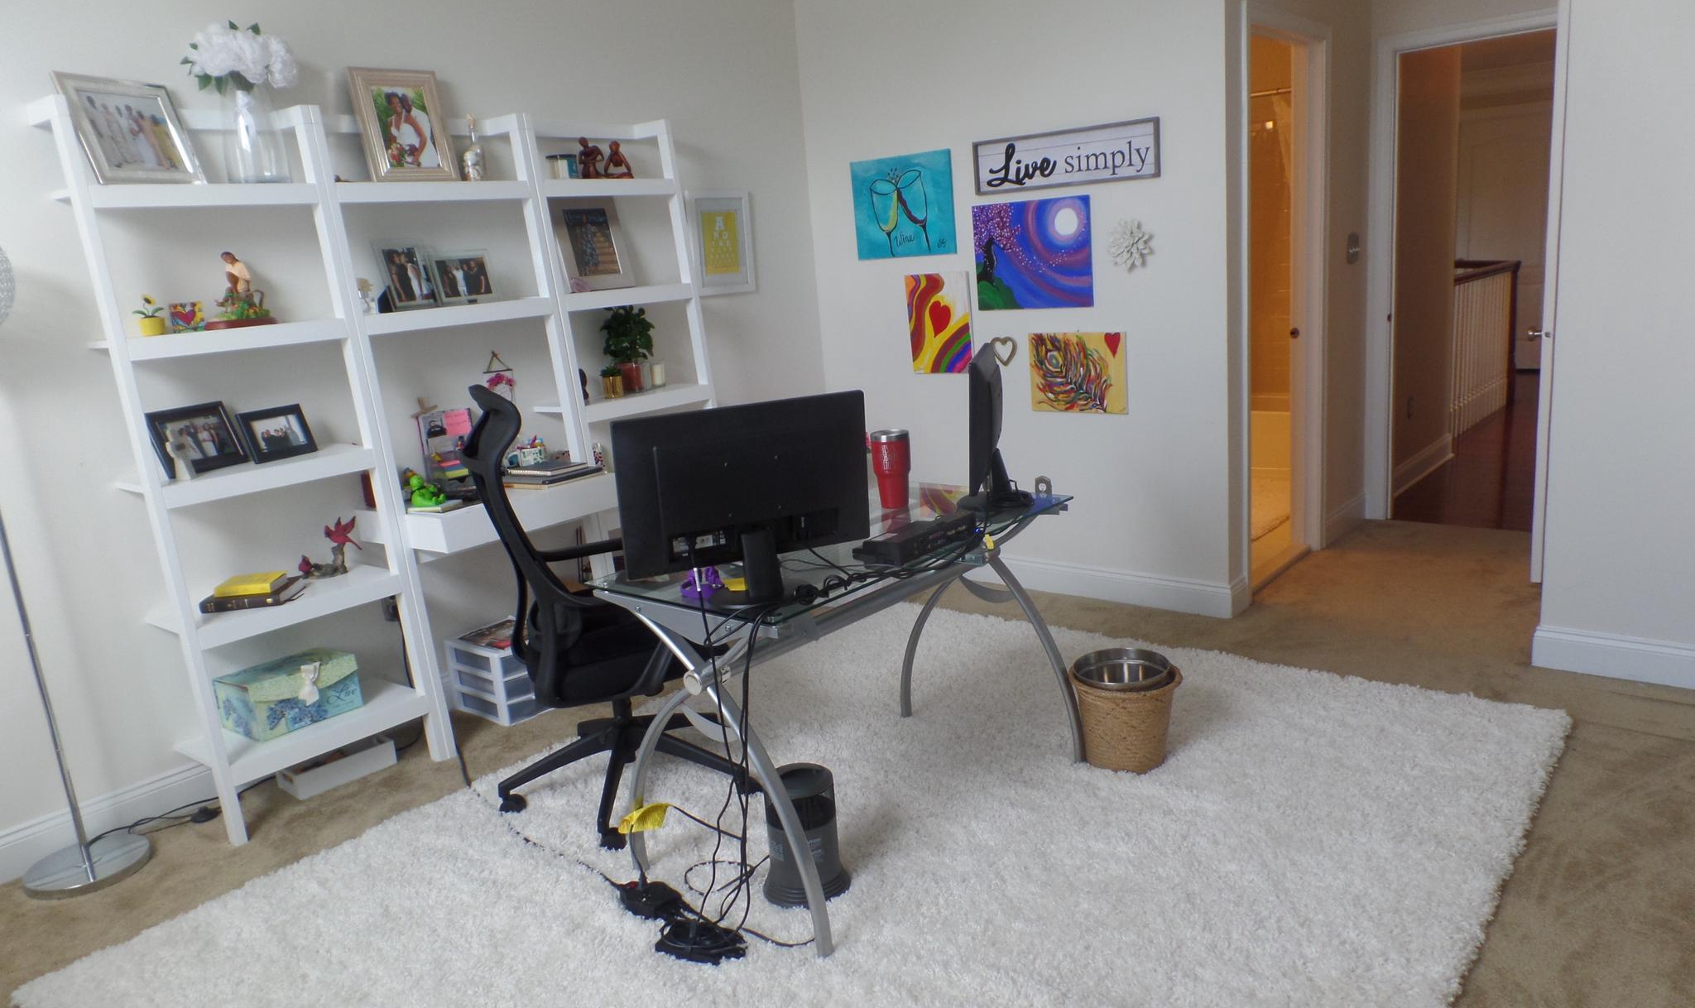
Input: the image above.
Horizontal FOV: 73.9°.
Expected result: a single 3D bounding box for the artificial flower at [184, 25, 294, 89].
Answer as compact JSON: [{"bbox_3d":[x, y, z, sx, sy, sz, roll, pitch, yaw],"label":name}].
[{"bbox_3d":[-1.639,-1.213,3.056,0.230,0.175,0.275,6,17,41],"label":"artificial flower"}]

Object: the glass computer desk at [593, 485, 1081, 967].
[{"bbox_3d":[0.034,0.433,2.782,0.605,0.723,1.115,6,17,41],"label":"glass computer desk"}]

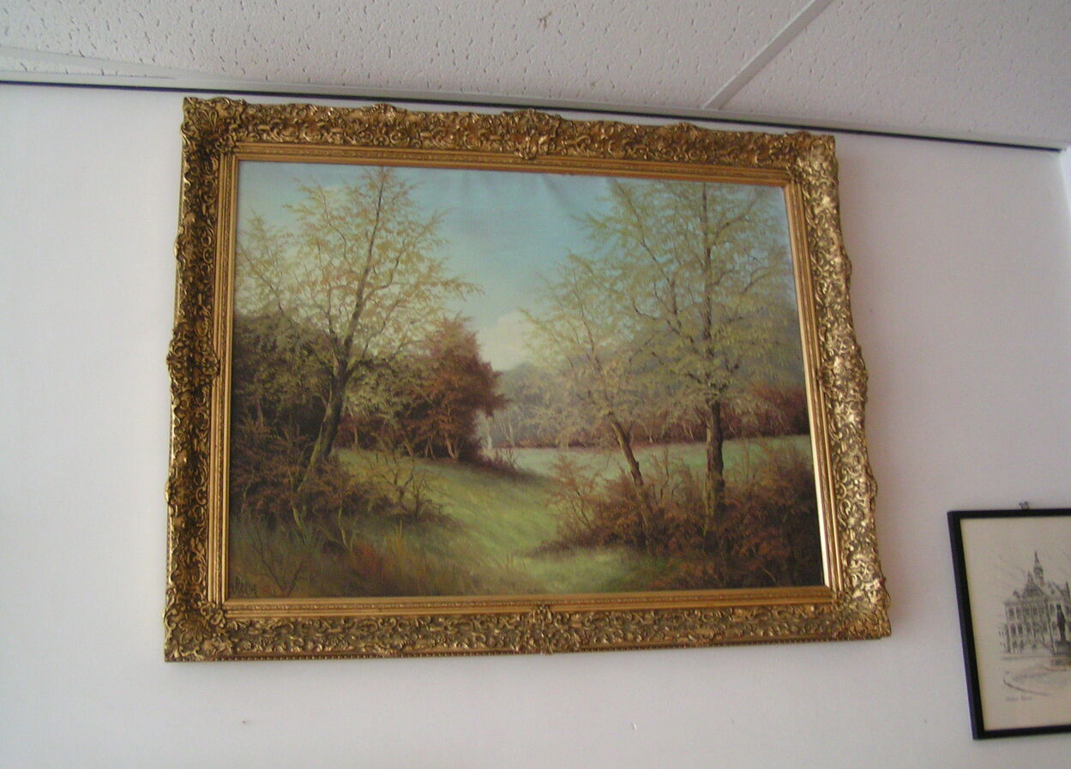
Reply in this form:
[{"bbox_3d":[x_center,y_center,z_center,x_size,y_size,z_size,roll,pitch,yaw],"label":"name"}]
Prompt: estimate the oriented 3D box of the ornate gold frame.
[{"bbox_3d":[0.006,-0.020,1.168,0.920,0.715,0.062,0,-12,-10],"label":"ornate gold frame"}]

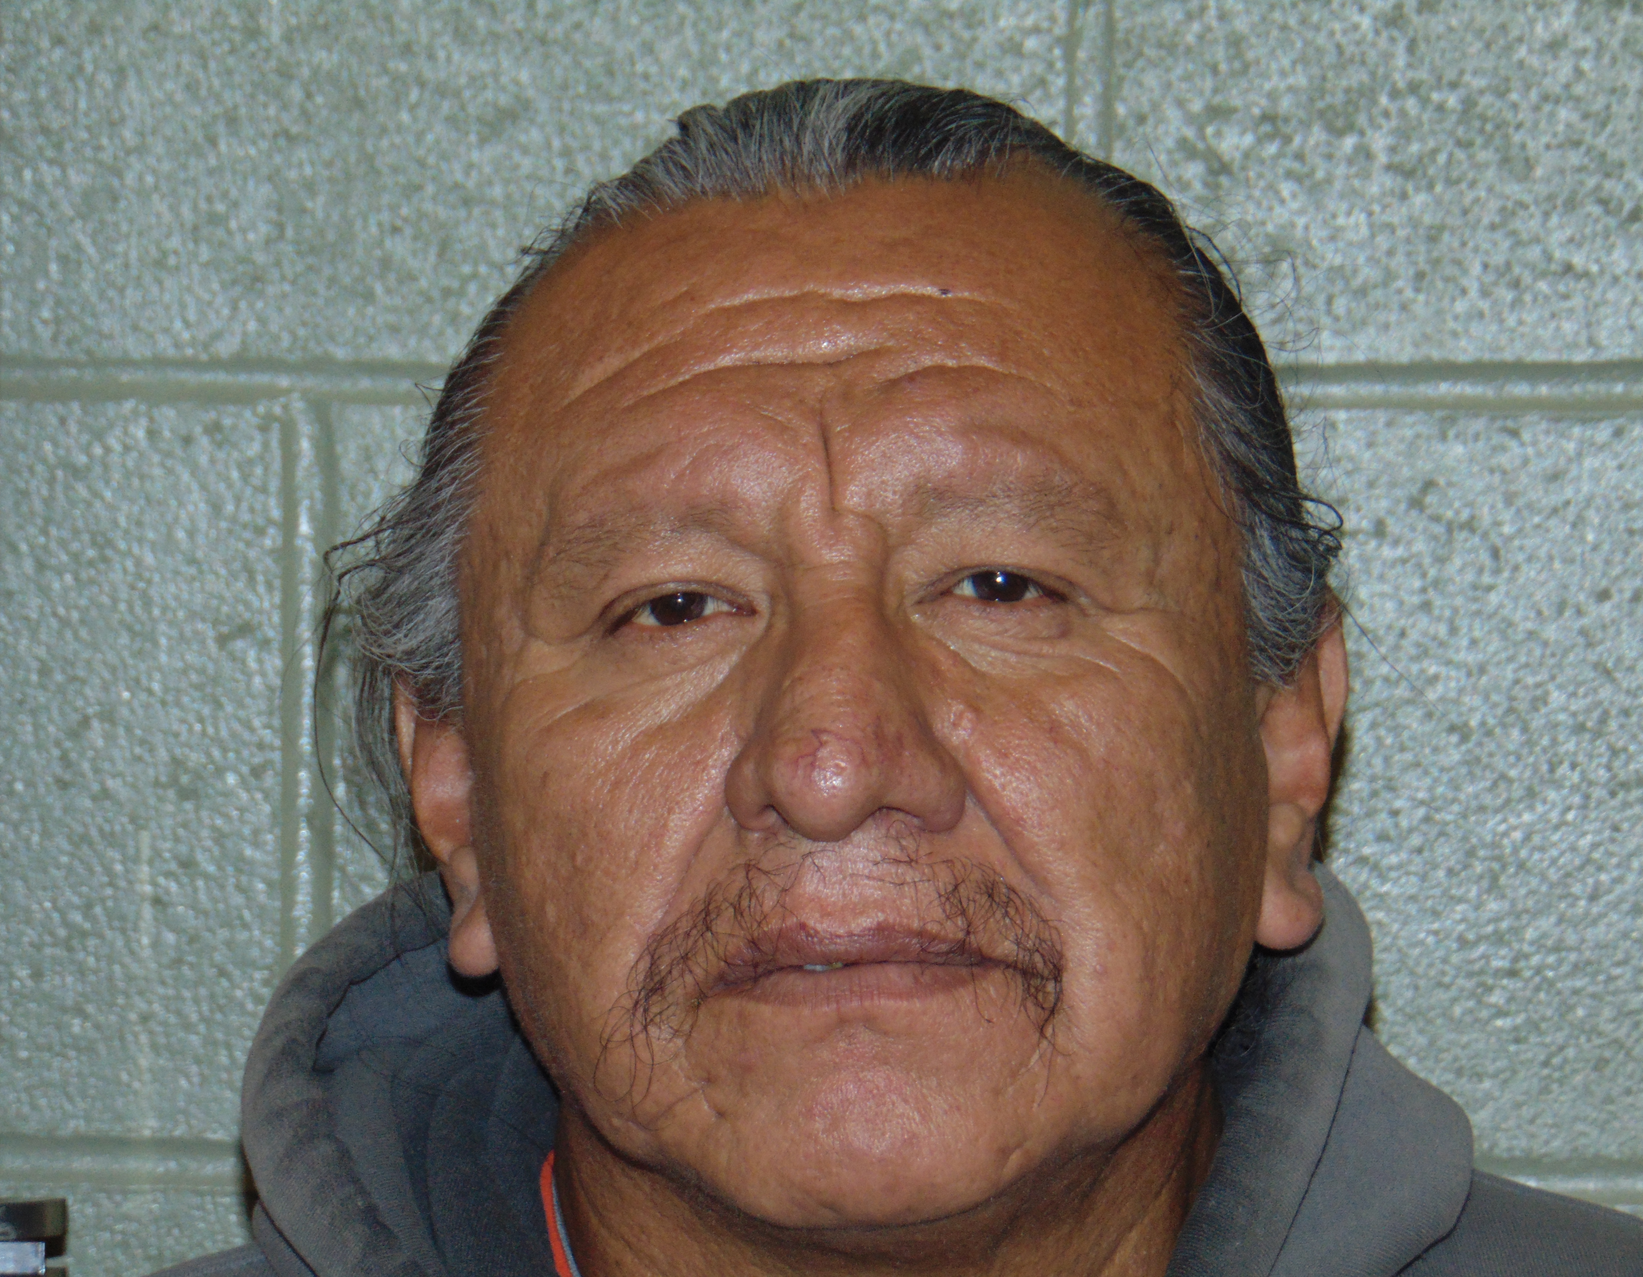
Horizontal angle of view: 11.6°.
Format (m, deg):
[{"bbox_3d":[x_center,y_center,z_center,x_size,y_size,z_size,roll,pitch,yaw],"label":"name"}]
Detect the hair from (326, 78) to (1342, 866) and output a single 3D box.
[{"bbox_3d":[0.004,-0.024,1.735,0.210,0.195,0.195,-3,-10,3],"label":"hair"}]

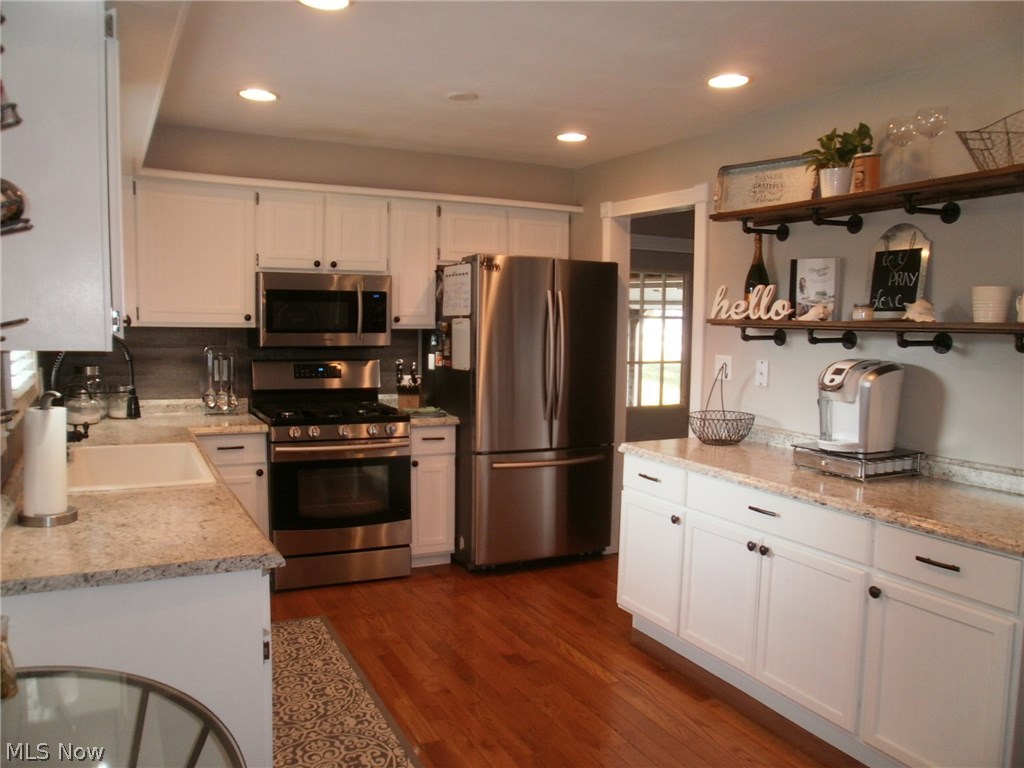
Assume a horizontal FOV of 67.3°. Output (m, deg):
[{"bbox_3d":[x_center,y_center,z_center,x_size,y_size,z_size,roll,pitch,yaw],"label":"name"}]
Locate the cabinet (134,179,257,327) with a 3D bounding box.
[{"bbox_3d":[-1.785,-0.706,4.346,0.627,0.768,0.319,-1,5,-22],"label":"cabinet"}]

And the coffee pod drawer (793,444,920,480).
[{"bbox_3d":[1.356,0.304,3.049,0.325,0.080,0.340,-1,5,-27],"label":"coffee pod drawer"}]

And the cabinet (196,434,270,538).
[{"bbox_3d":[-1.589,0.662,4.298,0.376,0.859,0.601,-1,5,-24],"label":"cabinet"}]

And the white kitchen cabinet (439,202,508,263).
[{"bbox_3d":[-0.297,-0.943,4.936,0.460,0.355,0.319,-1,5,-22],"label":"white kitchen cabinet"}]

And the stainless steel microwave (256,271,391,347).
[{"bbox_3d":[-1.127,-0.437,4.591,0.760,0.416,0.410,-1,5,-22],"label":"stainless steel microwave"}]

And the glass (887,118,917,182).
[{"bbox_3d":[1.397,-0.823,2.756,0.115,0.260,0.115,-2,6,-29],"label":"glass"}]

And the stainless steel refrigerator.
[{"bbox_3d":[0.054,0.146,4.808,0.901,1.775,0.818,-1,5,-22],"label":"stainless steel refrigerator"}]

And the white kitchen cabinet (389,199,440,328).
[{"bbox_3d":[-0.656,-0.730,4.808,0.310,0.768,0.319,-1,5,-22],"label":"white kitchen cabinet"}]

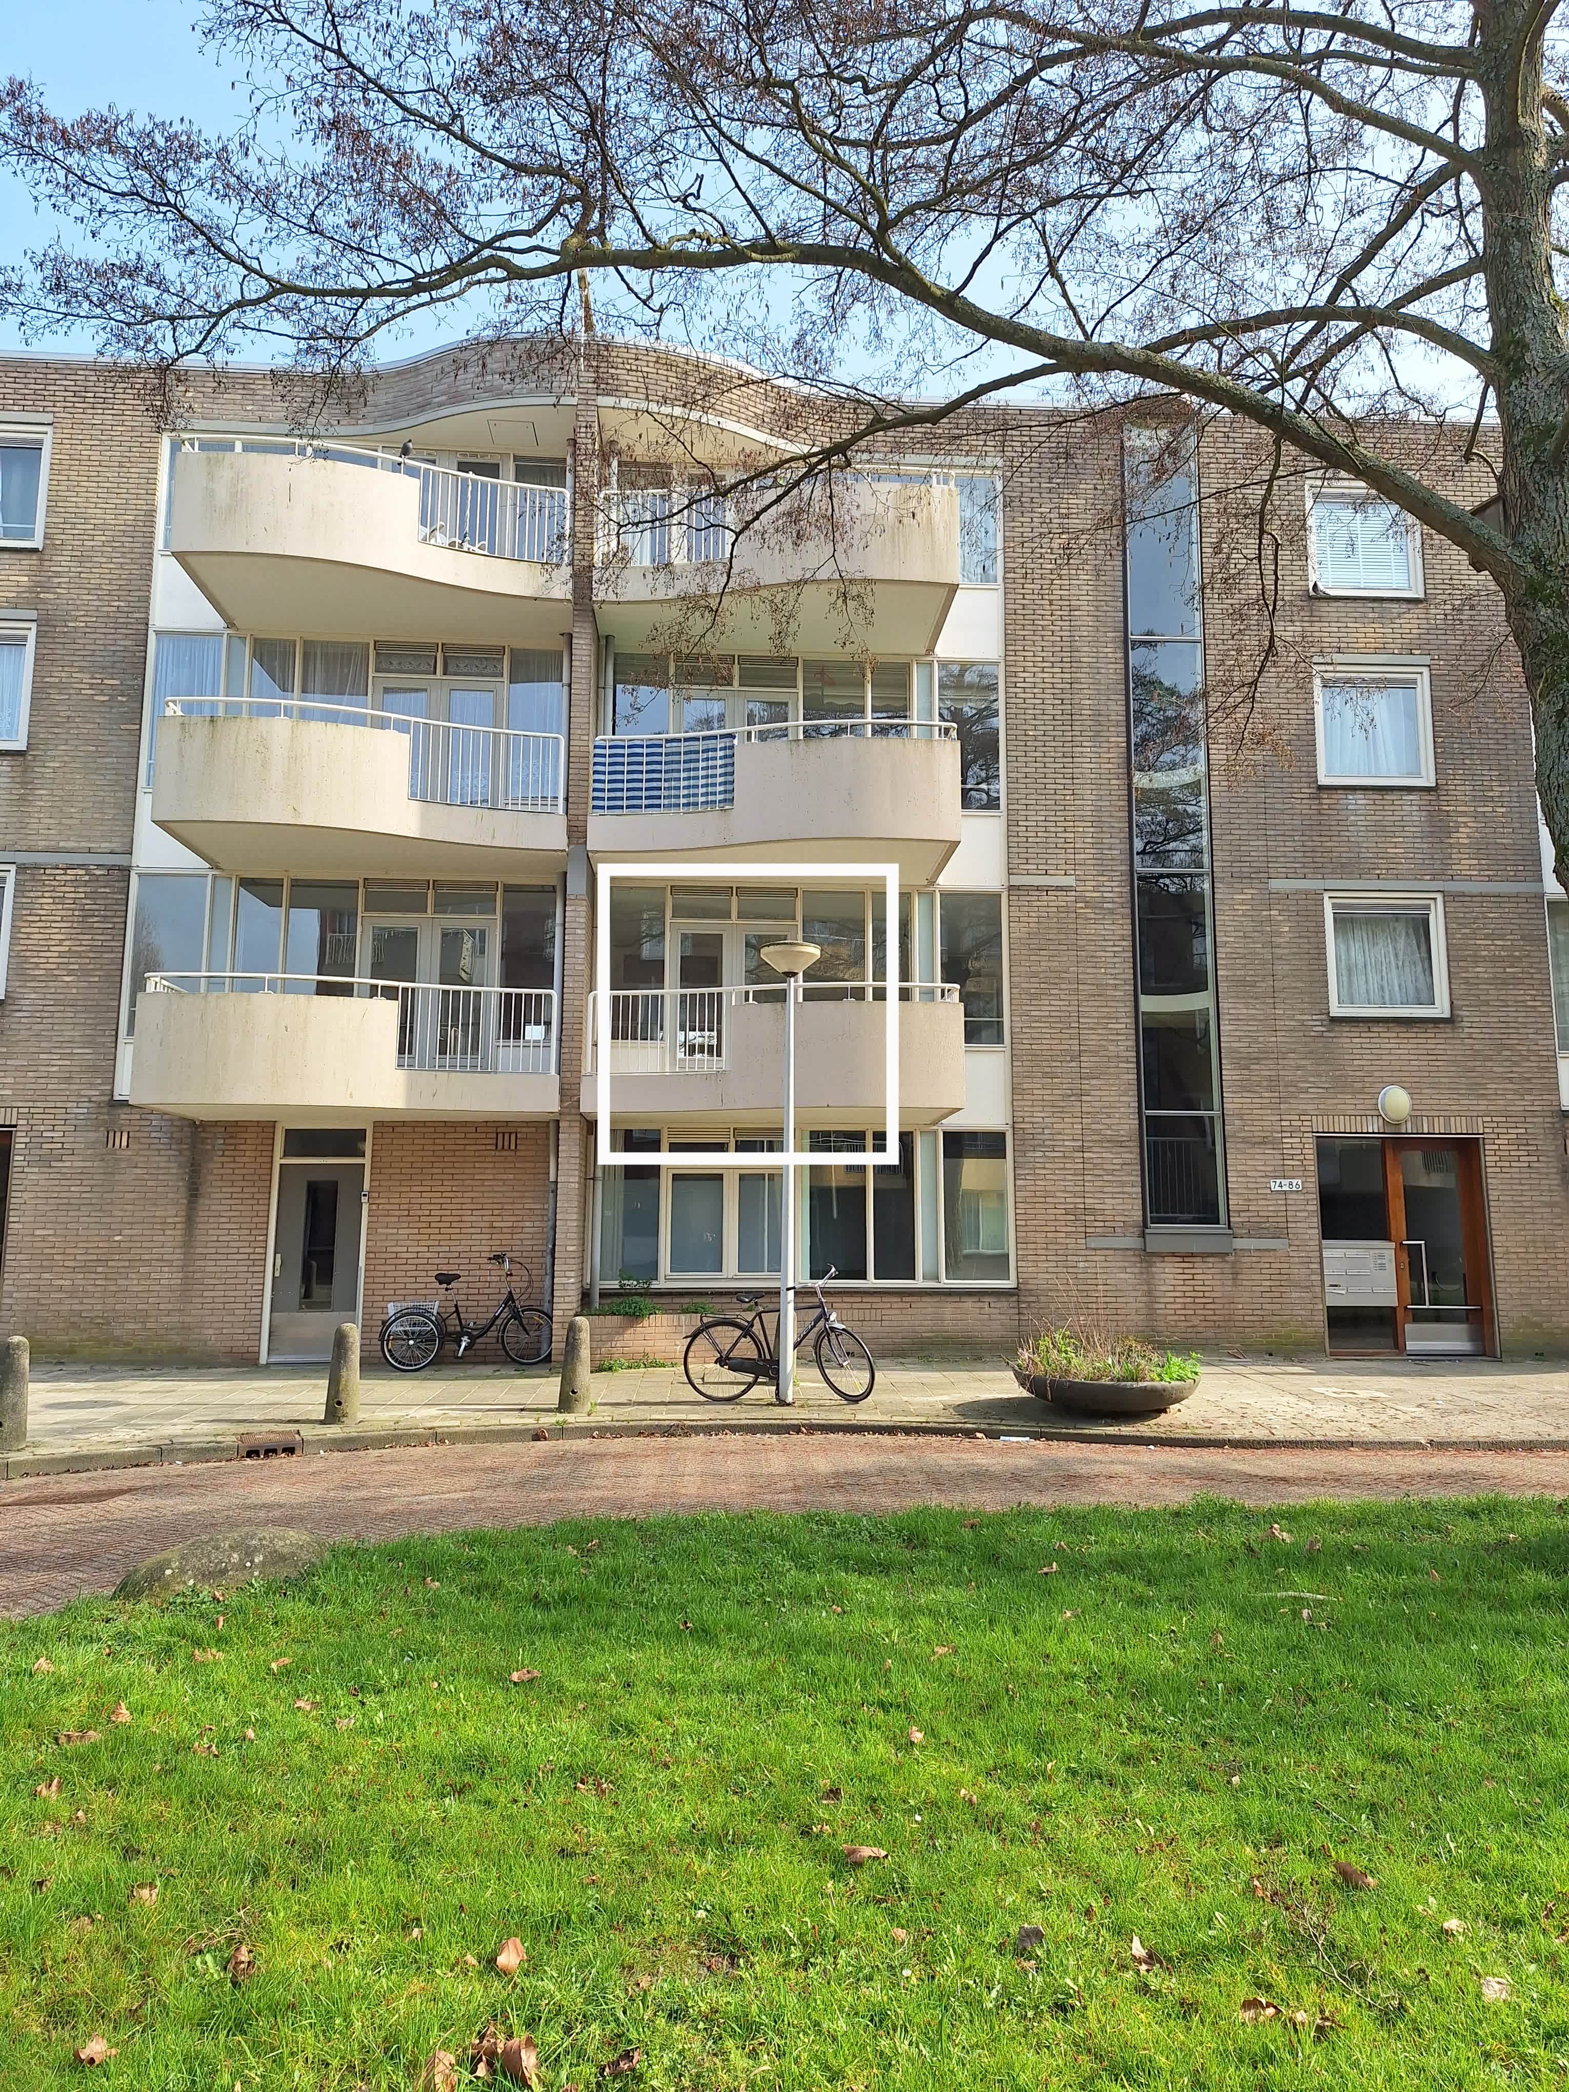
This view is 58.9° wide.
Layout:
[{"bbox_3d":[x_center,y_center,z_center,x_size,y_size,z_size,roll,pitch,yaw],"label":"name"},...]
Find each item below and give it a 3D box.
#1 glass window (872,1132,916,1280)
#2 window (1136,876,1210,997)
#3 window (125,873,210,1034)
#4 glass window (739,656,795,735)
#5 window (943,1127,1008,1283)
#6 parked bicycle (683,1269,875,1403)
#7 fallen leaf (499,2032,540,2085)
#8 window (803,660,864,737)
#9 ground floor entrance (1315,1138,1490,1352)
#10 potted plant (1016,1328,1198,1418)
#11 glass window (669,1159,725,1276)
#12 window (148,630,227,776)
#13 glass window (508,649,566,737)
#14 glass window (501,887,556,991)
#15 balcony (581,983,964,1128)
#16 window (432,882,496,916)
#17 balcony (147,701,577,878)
[{"bbox_3d":[1.189,1.715,14.981,0.497,1.637,0.100,1,-8,-3],"label":"glass window"},{"bbox_3d":[4.423,-1.249,15.805,0.854,1.424,0.120,1,-8,-4],"label":"window"},{"bbox_3d":[-6.643,-1.005,14.987,0.800,1.760,0.100,1,-8,-3],"label":"window"},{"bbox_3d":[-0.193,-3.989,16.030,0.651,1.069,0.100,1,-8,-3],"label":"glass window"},{"bbox_3d":[2.111,1.758,15.309,0.758,1.628,0.080,1,-8,-5],"label":"window"},{"bbox_3d":[-0.048,2.528,12.232,1.684,1.176,0.580,0,-8,2],"label":"parked bicycle"},{"bbox_3d":[-0.481,1.841,2.527,0.075,0.050,0.080,2,-9,-10],"label":"fallen leaf"},{"bbox_3d":[0.569,-3.574,15.920,0.747,1.751,0.080,1,-8,-5],"label":"window"},{"bbox_3d":[7.059,2.282,15.899,1.980,2.460,0.350,1,-8,-3],"label":"ground floor entrance"},{"bbox_3d":[2.720,2.723,11.709,1.605,0.711,1.600,1,-8,-3],"label":"potted plant"},{"bbox_3d":[-0.928,1.845,14.830,0.600,1.229,0.100,1,-8,-3],"label":"glass window"},{"bbox_3d":[-6.555,-3.720,15.312,0.785,1.812,0.080,1,-8,-5],"label":"window"},{"bbox_3d":[-2.788,-3.630,15.656,0.639,1.791,0.080,1,-8,-5],"label":"glass window"},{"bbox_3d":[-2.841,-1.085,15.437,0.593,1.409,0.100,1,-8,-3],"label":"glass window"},{"bbox_3d":[-0.168,0.118,14.250,3.776,1.250,1.752,1,-8,-3],"label":"balcony"},{"bbox_3d":[-3.507,-1.611,15.219,0.689,0.385,0.120,1,-8,-4],"label":"window"},{"bbox_3d":[-4.207,-2.642,14.507,3.910,1.240,2.000,1,-8,-3],"label":"balcony"}]

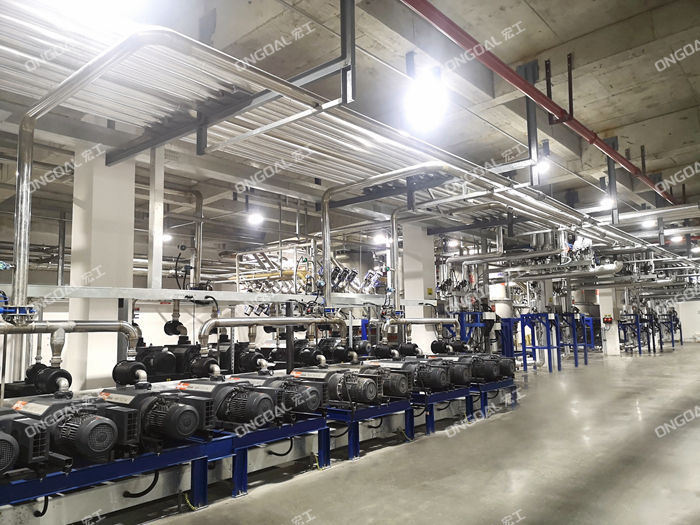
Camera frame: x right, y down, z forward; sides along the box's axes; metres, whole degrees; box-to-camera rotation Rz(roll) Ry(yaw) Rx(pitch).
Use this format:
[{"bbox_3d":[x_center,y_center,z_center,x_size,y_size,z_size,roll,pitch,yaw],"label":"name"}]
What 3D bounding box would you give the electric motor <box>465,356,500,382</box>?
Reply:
[{"bbox_3d":[2.388,1.898,9.866,0.530,0.380,0.320,-7,-9,40],"label":"electric motor"}]

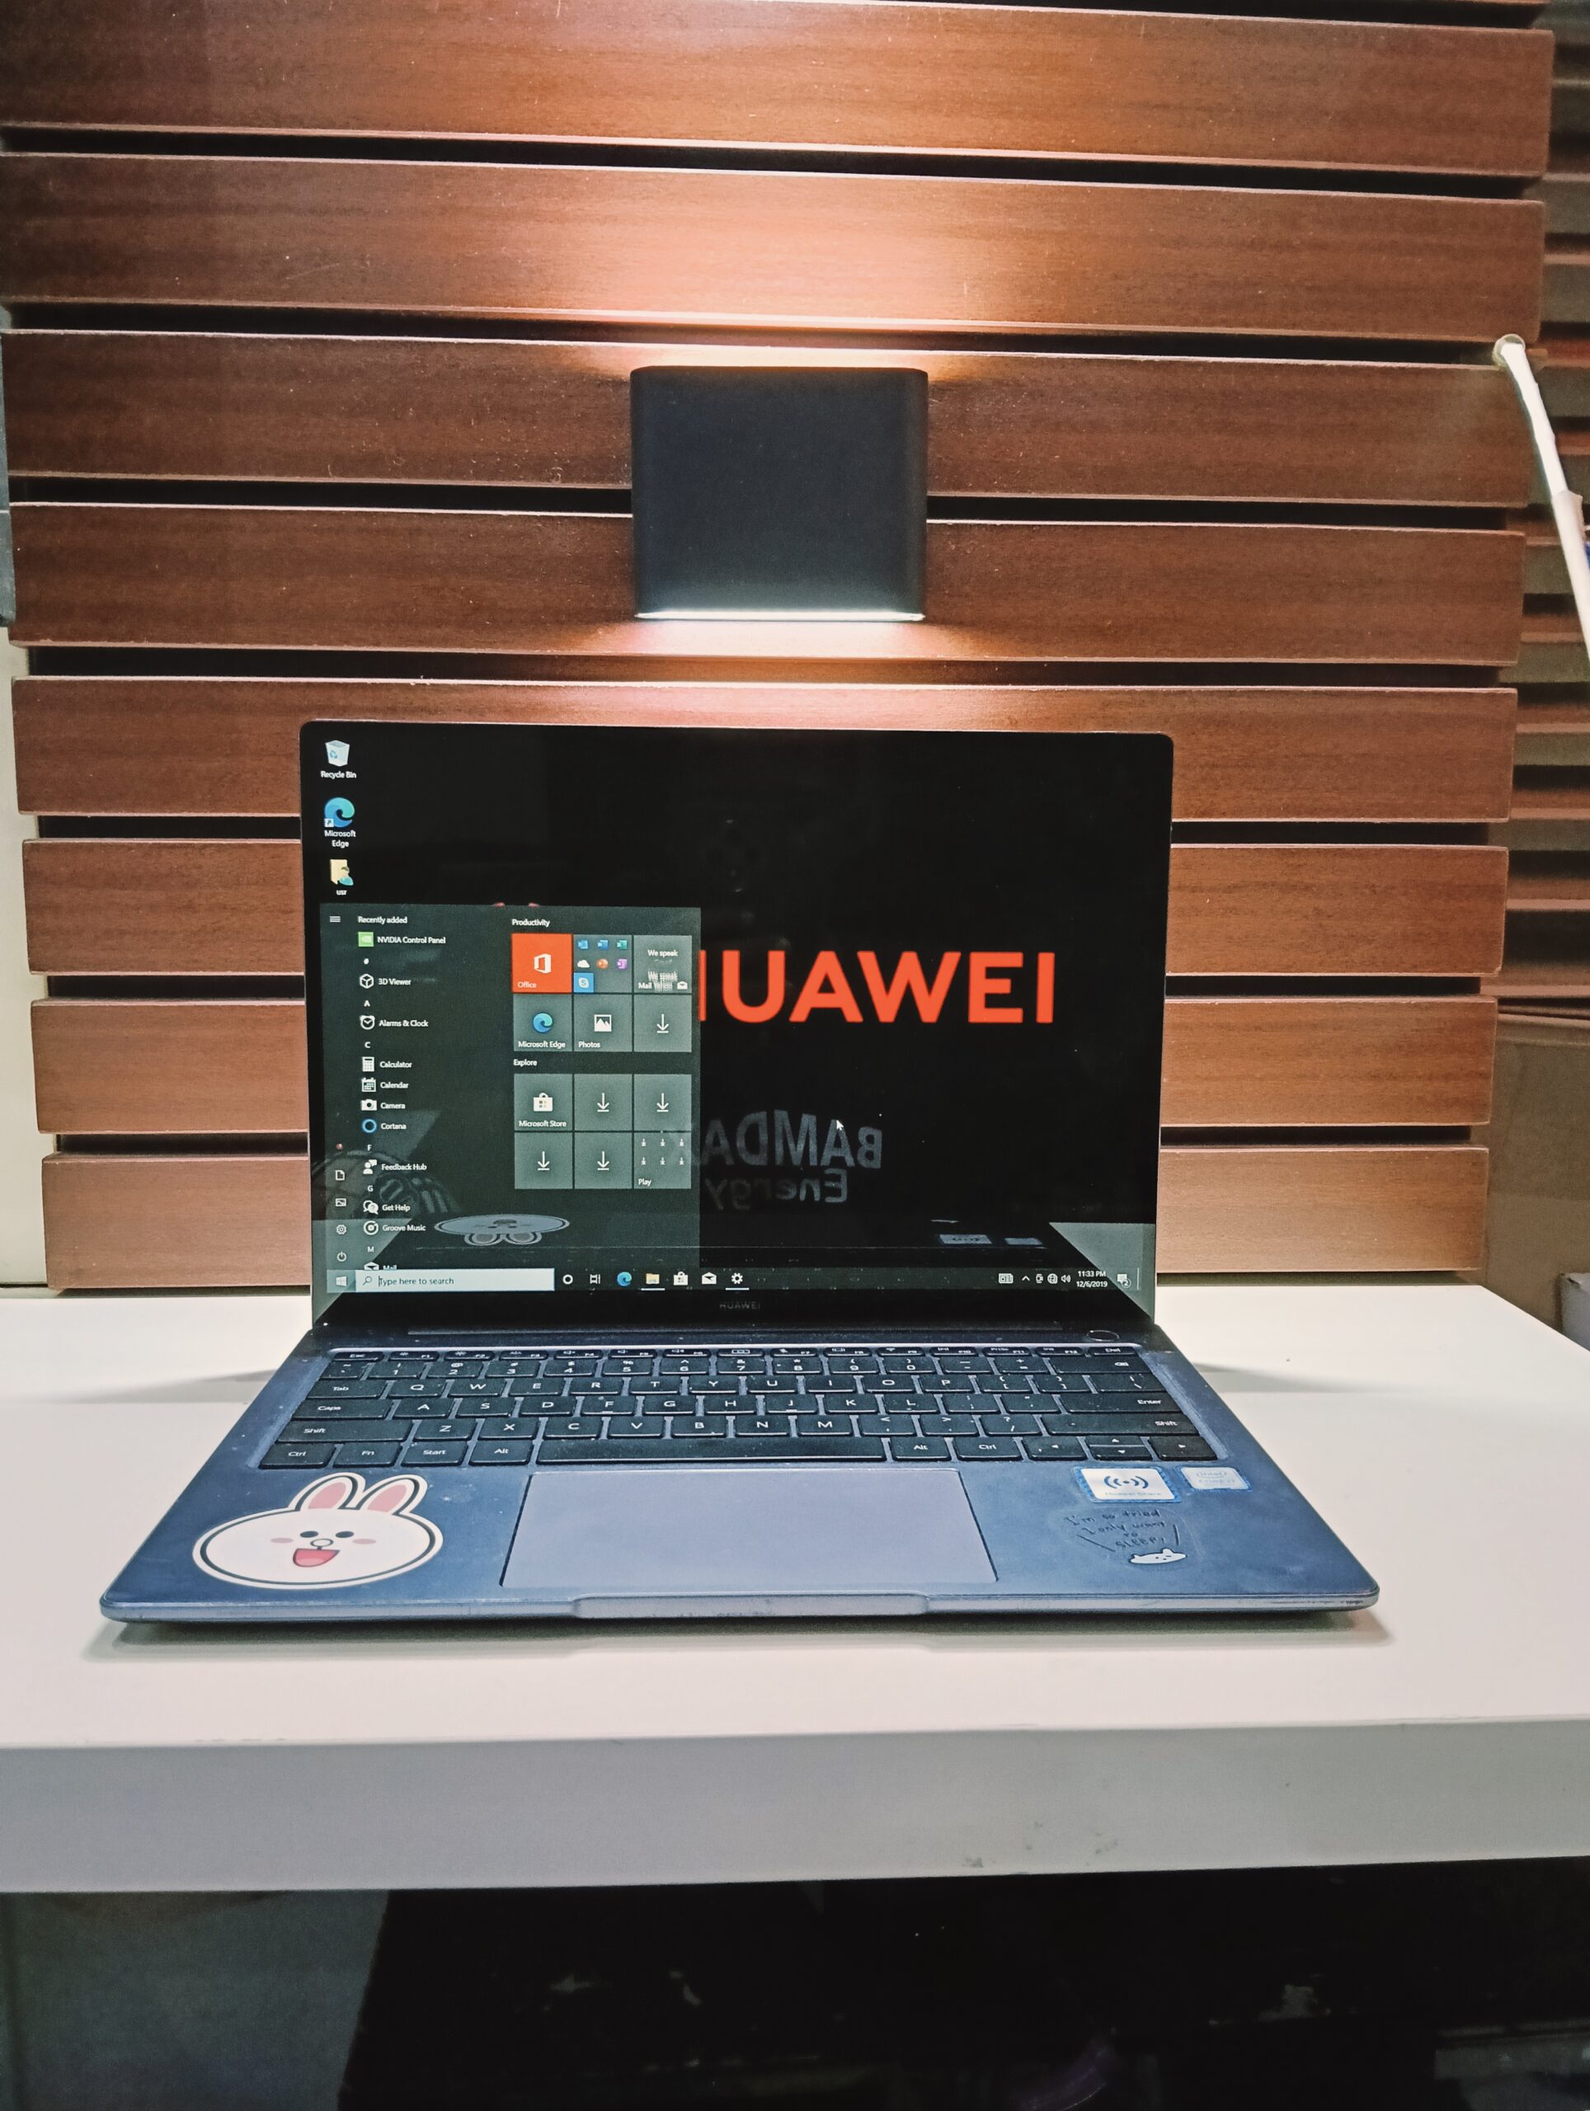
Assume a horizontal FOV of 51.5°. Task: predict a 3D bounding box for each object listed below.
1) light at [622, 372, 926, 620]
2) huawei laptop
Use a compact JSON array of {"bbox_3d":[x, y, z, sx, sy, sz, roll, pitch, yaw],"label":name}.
[{"bbox_3d":[-0.006,-0.206,0.613,0.111,0.087,0.037,0,7,-4],"label":"light"},{"bbox_3d":[-0.014,0.010,0.484,0.304,0.225,0.217,0,8,-3],"label":"huawei laptop"}]

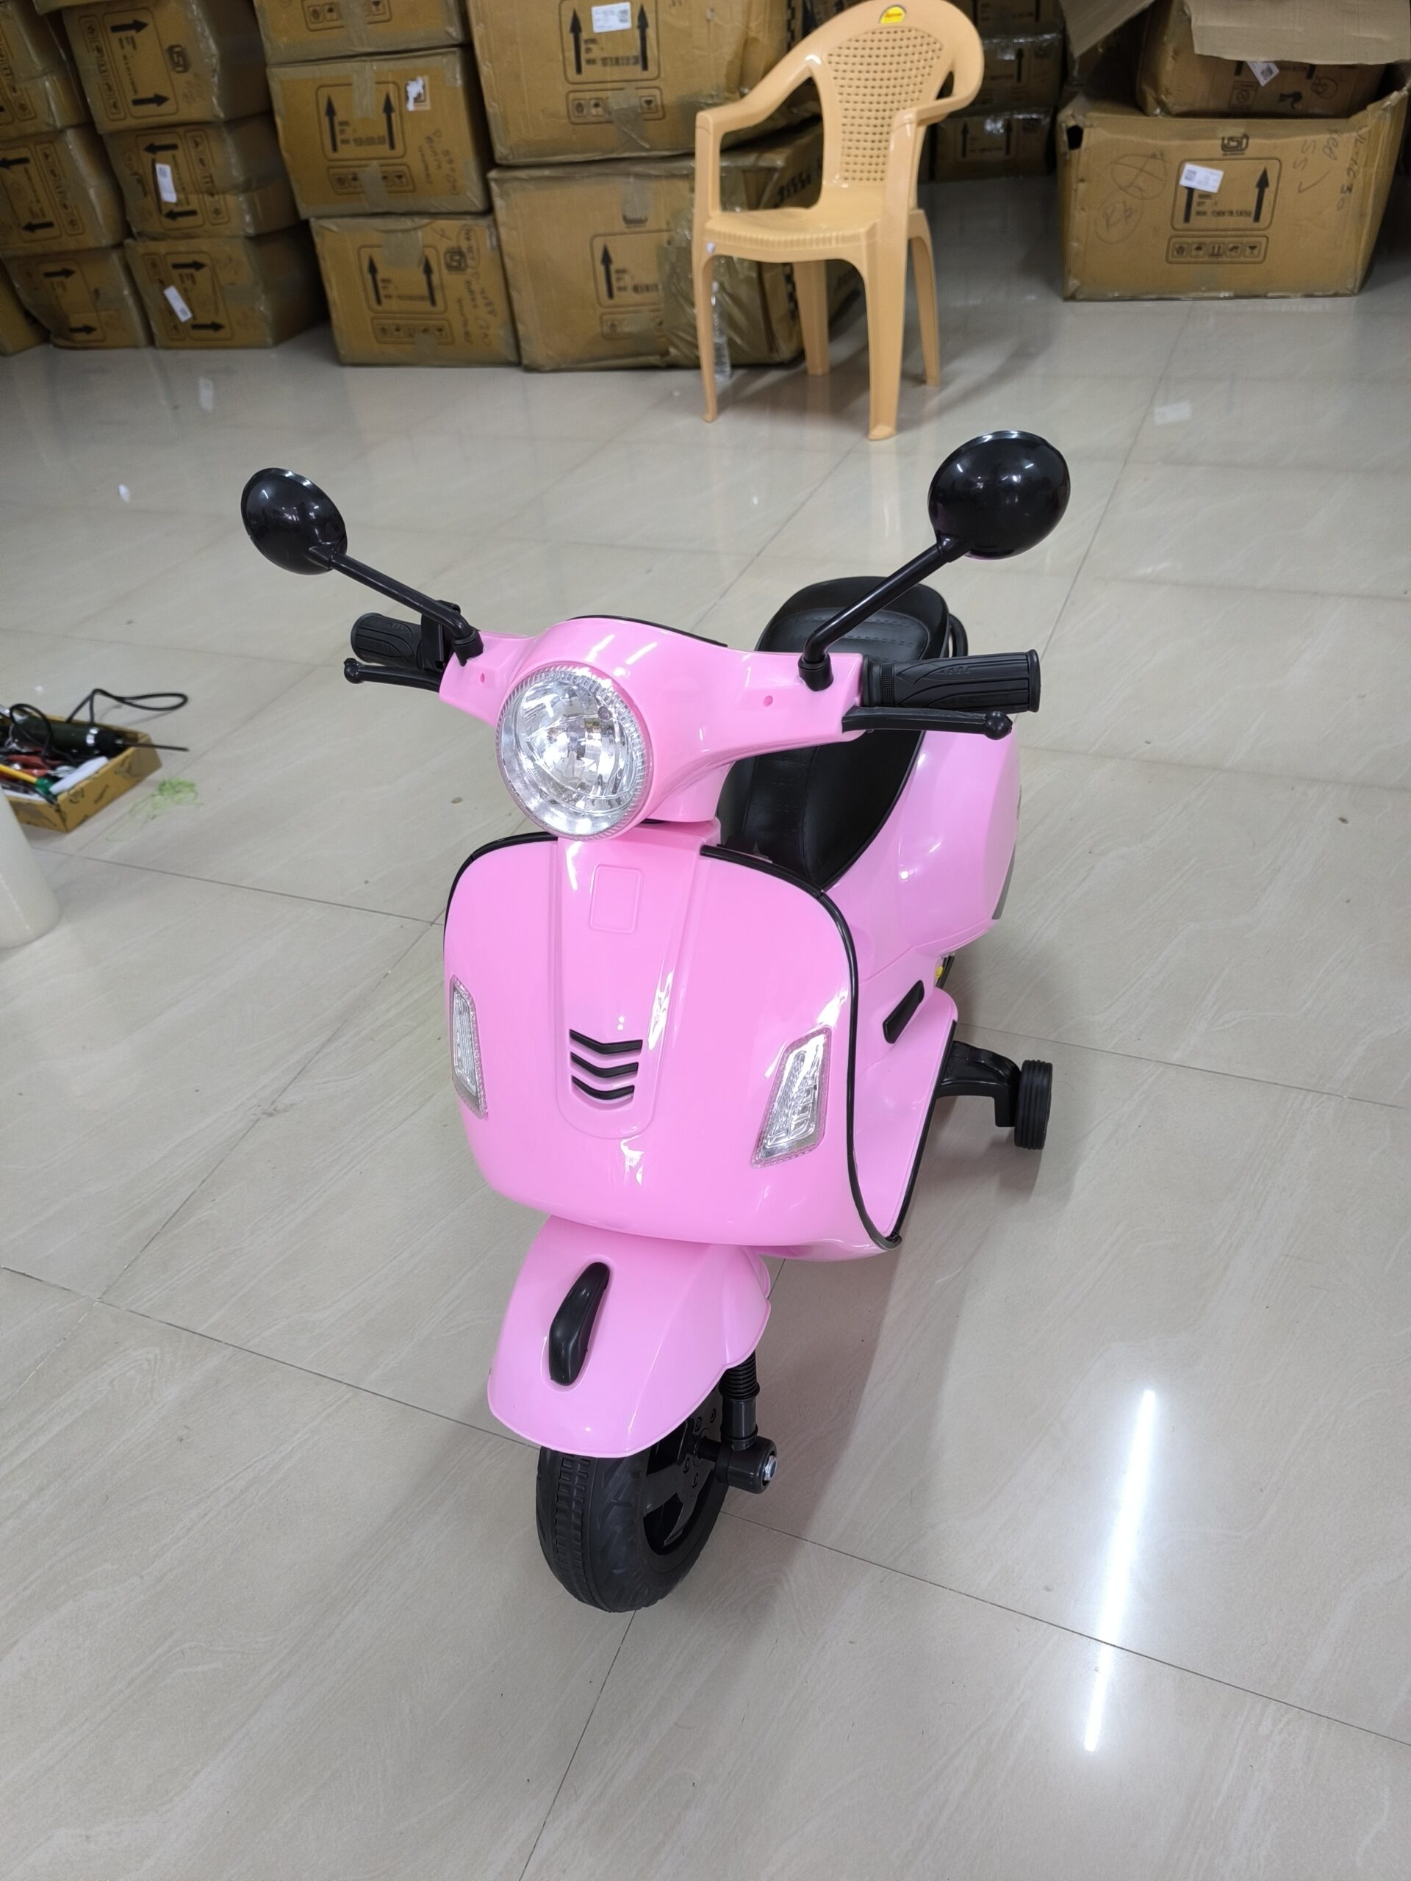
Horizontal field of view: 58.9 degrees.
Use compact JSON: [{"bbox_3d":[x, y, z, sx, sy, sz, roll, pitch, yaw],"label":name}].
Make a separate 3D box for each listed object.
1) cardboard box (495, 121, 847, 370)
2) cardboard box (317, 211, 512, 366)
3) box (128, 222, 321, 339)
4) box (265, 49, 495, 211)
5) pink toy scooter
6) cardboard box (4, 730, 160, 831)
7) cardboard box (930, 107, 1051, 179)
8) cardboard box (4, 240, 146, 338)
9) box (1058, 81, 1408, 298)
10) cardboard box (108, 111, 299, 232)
[{"bbox_3d":[-0.002,-2.171,3.830,0.825,0.500,1.050,8,41,18],"label":"cardboard box"},{"bbox_3d":[-0.756,-2.138,3.973,0.635,0.405,0.680,8,41,18],"label":"cardboard box"},{"bbox_3d":[-1.605,-2.367,4.435,0.500,0.336,0.620,8,41,18],"label":"box"},{"bbox_3d":[-0.801,-2.444,3.731,0.615,0.370,0.680,8,41,18],"label":"box"},{"bbox_3d":[0.041,-0.076,0.999,0.500,0.775,0.945,7,41,16],"label":"pink toy scooter"},{"bbox_3d":[-1.076,-0.280,1.987,0.360,0.058,0.197,13,43,23],"label":"cardboard box"},{"bbox_3d":[1.364,-3.686,5.730,0.525,0.235,0.600,8,41,18],"label":"cardboard box"},{"bbox_3d":[-2.090,-2.432,4.612,0.460,0.303,0.620,8,41,18],"label":"cardboard box"},{"bbox_3d":[1.588,-2.345,3.837,0.830,0.475,0.900,8,41,18],"label":"box"},{"bbox_3d":[-1.607,-2.599,4.210,0.460,0.298,0.620,8,41,18],"label":"cardboard box"}]

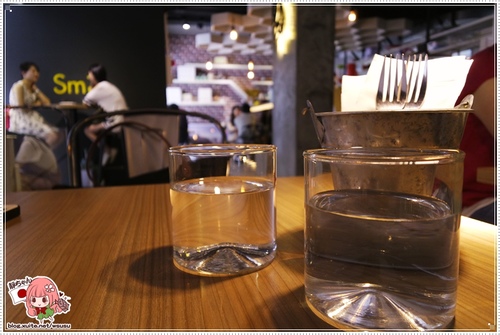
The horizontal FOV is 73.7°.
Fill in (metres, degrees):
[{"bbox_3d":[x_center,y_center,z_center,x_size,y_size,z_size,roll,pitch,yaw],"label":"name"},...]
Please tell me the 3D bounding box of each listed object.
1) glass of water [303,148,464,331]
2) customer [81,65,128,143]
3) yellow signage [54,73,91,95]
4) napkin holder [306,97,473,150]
[{"bbox_3d":[0.074,0.035,0.196,0.083,0.086,0.083,-1,7,0],"label":"glass of water"},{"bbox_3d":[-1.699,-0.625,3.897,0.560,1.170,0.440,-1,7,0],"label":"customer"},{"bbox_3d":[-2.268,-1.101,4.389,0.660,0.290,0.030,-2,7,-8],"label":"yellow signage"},{"bbox_3d":[0.146,-0.006,0.347,0.165,0.125,0.105,-1,7,0],"label":"napkin holder"}]

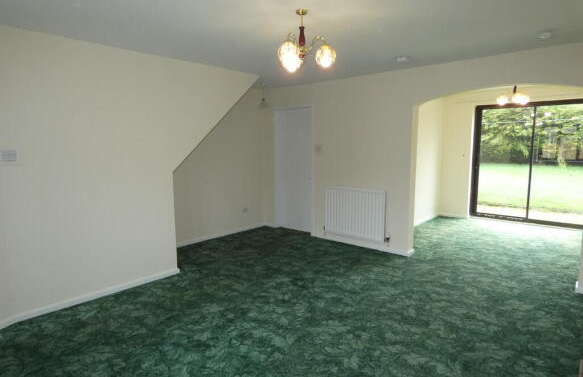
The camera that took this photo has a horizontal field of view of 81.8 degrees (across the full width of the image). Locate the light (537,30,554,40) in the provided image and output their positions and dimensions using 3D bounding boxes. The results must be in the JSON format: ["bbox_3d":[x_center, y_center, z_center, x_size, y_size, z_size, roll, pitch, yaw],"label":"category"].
[{"bbox_3d":[2.141,-1.287,2.838,0.148,0.036,0.148,0,7,0],"label":"light"}]

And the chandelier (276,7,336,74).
[{"bbox_3d":[0.108,-1.028,2.358,0.420,0.400,0.420,0,7,0],"label":"chandelier"}]

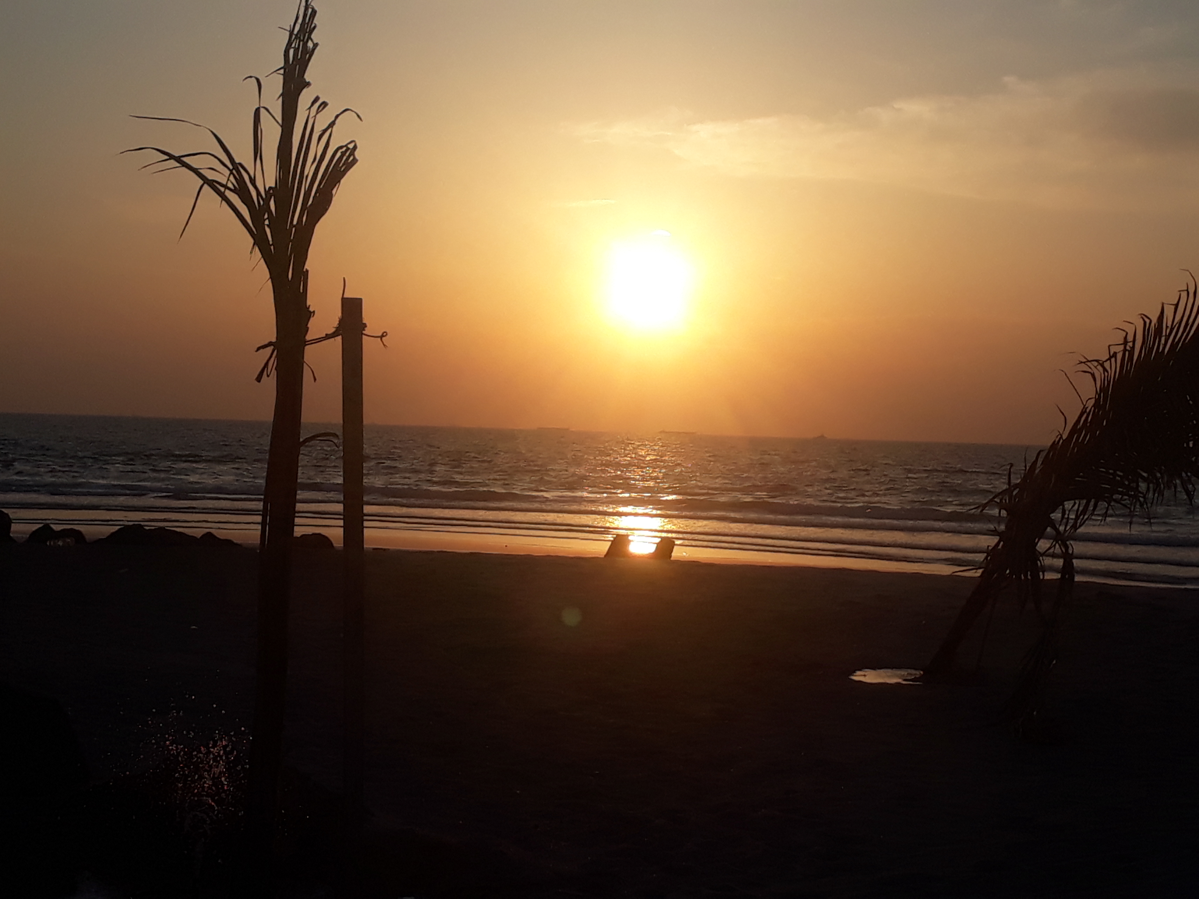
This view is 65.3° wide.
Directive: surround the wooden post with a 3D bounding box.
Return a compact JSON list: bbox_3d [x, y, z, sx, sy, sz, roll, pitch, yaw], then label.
[{"bbox_3d":[-1.106,0.646,4.200,0.092,2.661,0.084,0,1,-8],"label":"wooden post"}]

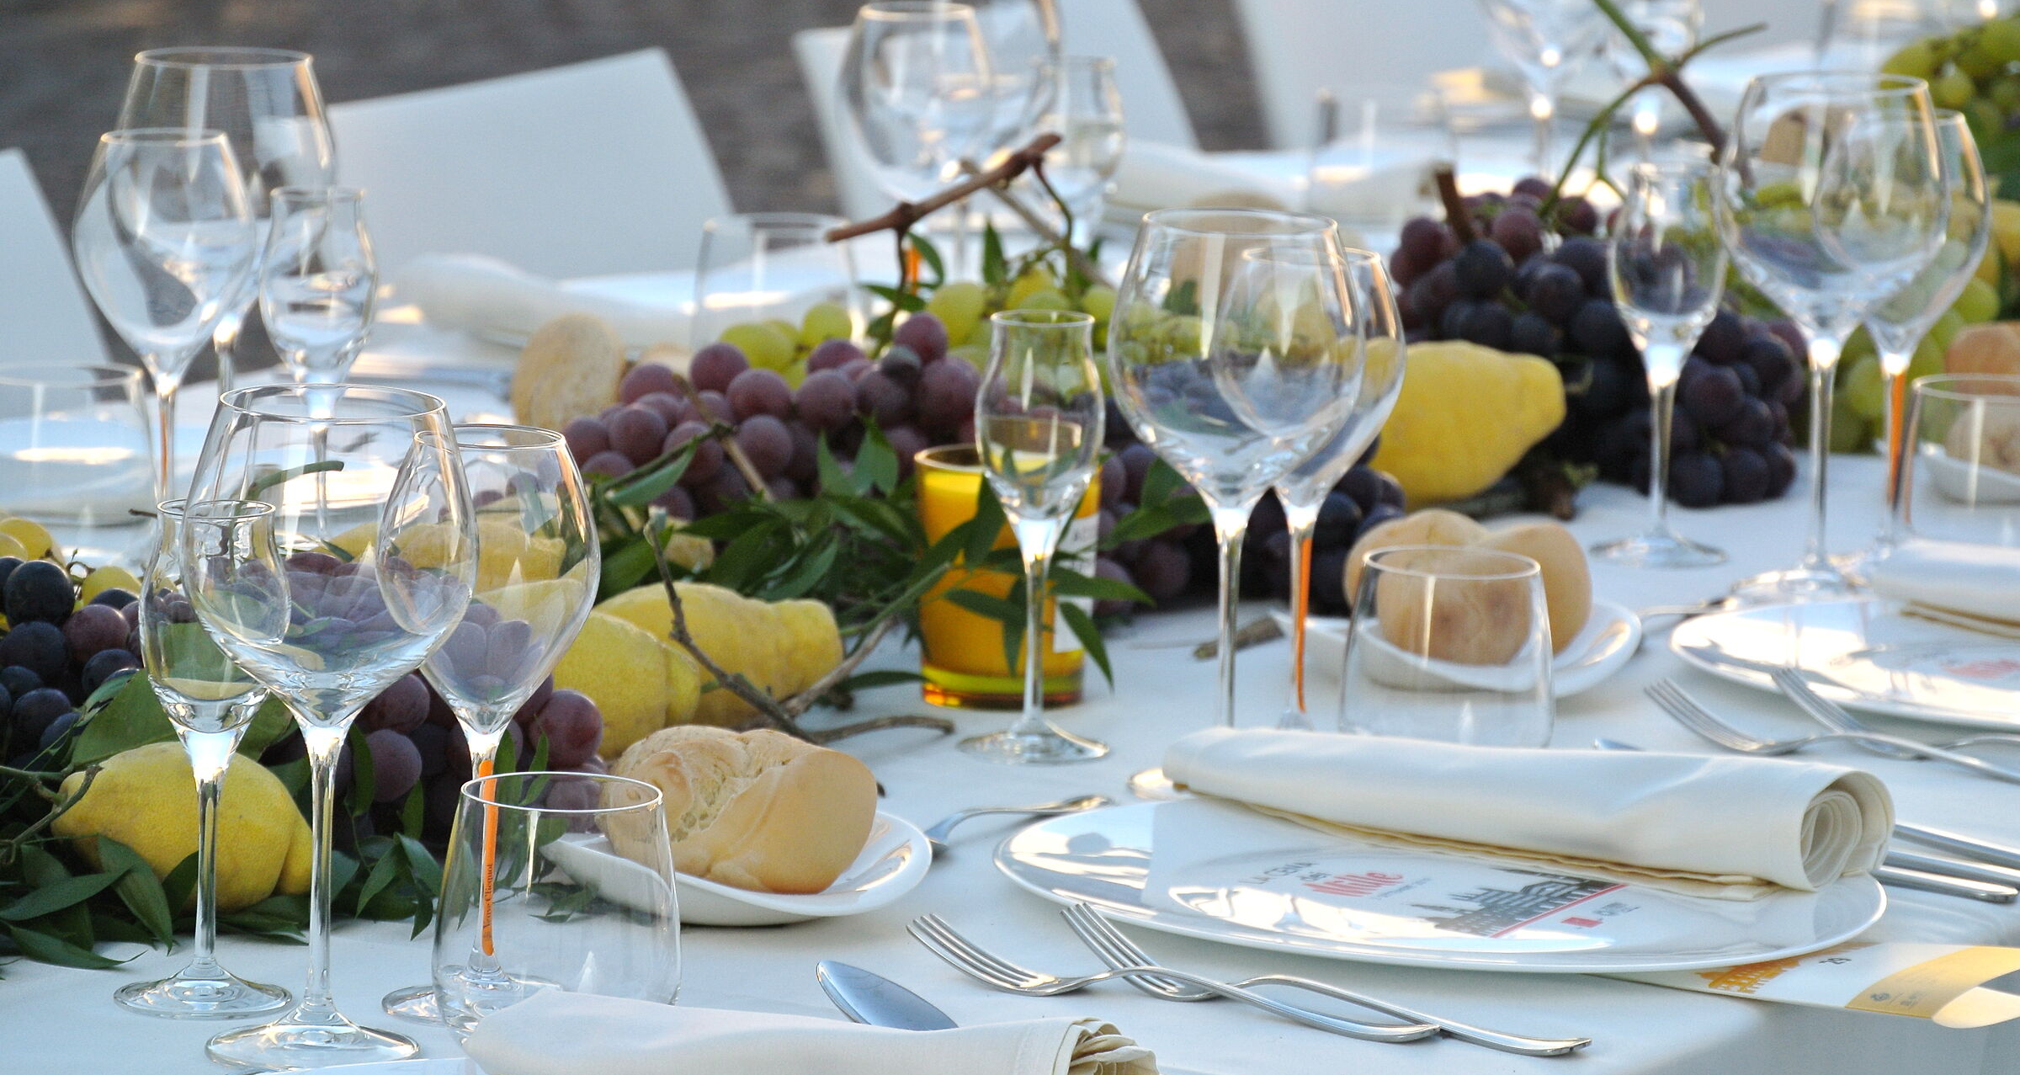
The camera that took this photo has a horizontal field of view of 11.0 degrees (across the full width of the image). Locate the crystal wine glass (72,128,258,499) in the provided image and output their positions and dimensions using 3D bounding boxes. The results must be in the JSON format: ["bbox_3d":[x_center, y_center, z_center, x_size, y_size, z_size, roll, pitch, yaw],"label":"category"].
[{"bbox_3d":[-0.350,-0.068,4.315,0.075,0.198,0.075,2,9,0],"label":"crystal wine glass"}]

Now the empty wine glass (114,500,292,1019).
[{"bbox_3d":[-0.272,0.075,3.564,0.062,0.169,0.062,2,10,0],"label":"empty wine glass"}]

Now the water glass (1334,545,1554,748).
[{"bbox_3d":[0.172,0.051,4.103,0.085,0.084,0.085,2,10,0],"label":"water glass"}]

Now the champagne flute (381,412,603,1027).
[{"bbox_3d":[-0.182,0.063,3.618,0.077,0.199,0.077,2,10,0],"label":"champagne flute"}]

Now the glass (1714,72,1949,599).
[{"bbox_3d":[0.354,-0.086,4.503,0.097,0.221,0.097,2,9,0],"label":"glass"}]

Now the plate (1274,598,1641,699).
[{"bbox_3d":[0.182,0.043,4.265,0.150,0.035,0.157,2,10,0],"label":"plate"}]

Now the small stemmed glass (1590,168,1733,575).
[{"bbox_3d":[0.291,-0.078,4.619,0.061,0.173,0.061,2,10,0],"label":"small stemmed glass"}]

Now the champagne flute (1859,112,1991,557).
[{"bbox_3d":[0.388,-0.085,4.570,0.075,0.198,0.075,2,9,0],"label":"champagne flute"}]

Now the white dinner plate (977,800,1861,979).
[{"bbox_3d":[0.157,0.130,3.780,0.322,0.022,0.322,2,10,0],"label":"white dinner plate"}]

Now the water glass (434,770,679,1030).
[{"bbox_3d":[-0.152,0.128,3.529,0.085,0.085,0.085,2,10,0],"label":"water glass"}]

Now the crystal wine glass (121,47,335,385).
[{"bbox_3d":[-0.338,-0.095,4.470,0.099,0.222,0.099,2,9,0],"label":"crystal wine glass"}]

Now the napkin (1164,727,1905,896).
[{"bbox_3d":[0.190,0.092,3.841,0.252,0.041,0.078,7,10,28],"label":"napkin"}]

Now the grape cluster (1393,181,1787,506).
[{"bbox_3d":[0.269,-0.089,4.800,0.188,0.140,0.145,2,10,0],"label":"grape cluster"}]

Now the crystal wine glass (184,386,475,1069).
[{"bbox_3d":[-0.226,0.064,3.447,0.097,0.221,0.097,2,9,0],"label":"crystal wine glass"}]

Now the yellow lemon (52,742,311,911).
[{"bbox_3d":[-0.291,0.102,3.676,0.094,0.060,0.060,2,9,0],"label":"yellow lemon"}]

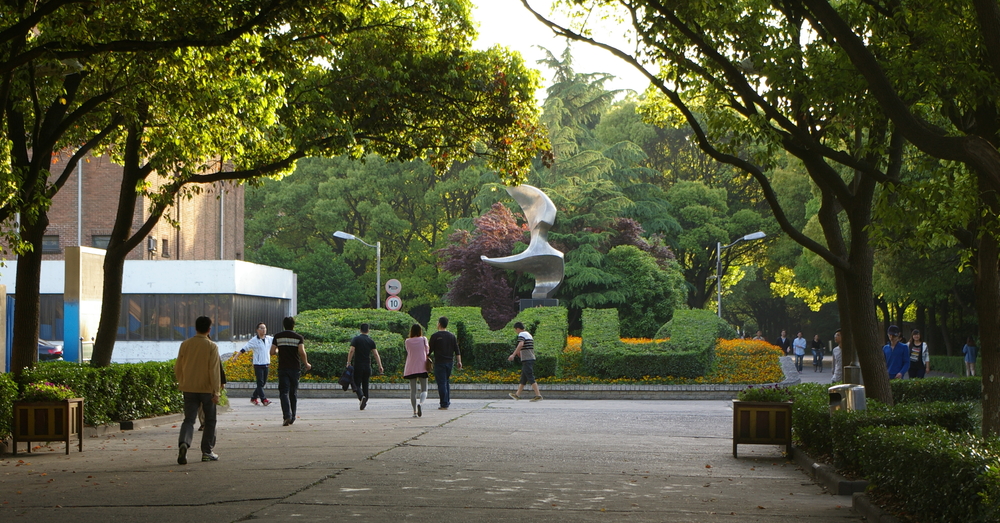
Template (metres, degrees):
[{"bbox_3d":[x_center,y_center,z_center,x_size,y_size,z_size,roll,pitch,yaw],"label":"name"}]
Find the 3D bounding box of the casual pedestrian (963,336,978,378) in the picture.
[{"bbox_3d":[16.746,3.493,80.929,0.500,1.600,0.400,0,-2,-11],"label":"casual pedestrian"}]

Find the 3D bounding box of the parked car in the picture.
[{"bbox_3d":[-17.115,3.206,76.300,4.600,1.450,1.800,0,-2,10],"label":"parked car"}]

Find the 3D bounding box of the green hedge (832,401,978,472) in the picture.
[{"bbox_3d":[4.120,1.790,23.053,1.400,0.640,2.200,0,-2,3],"label":"green hedge"}]

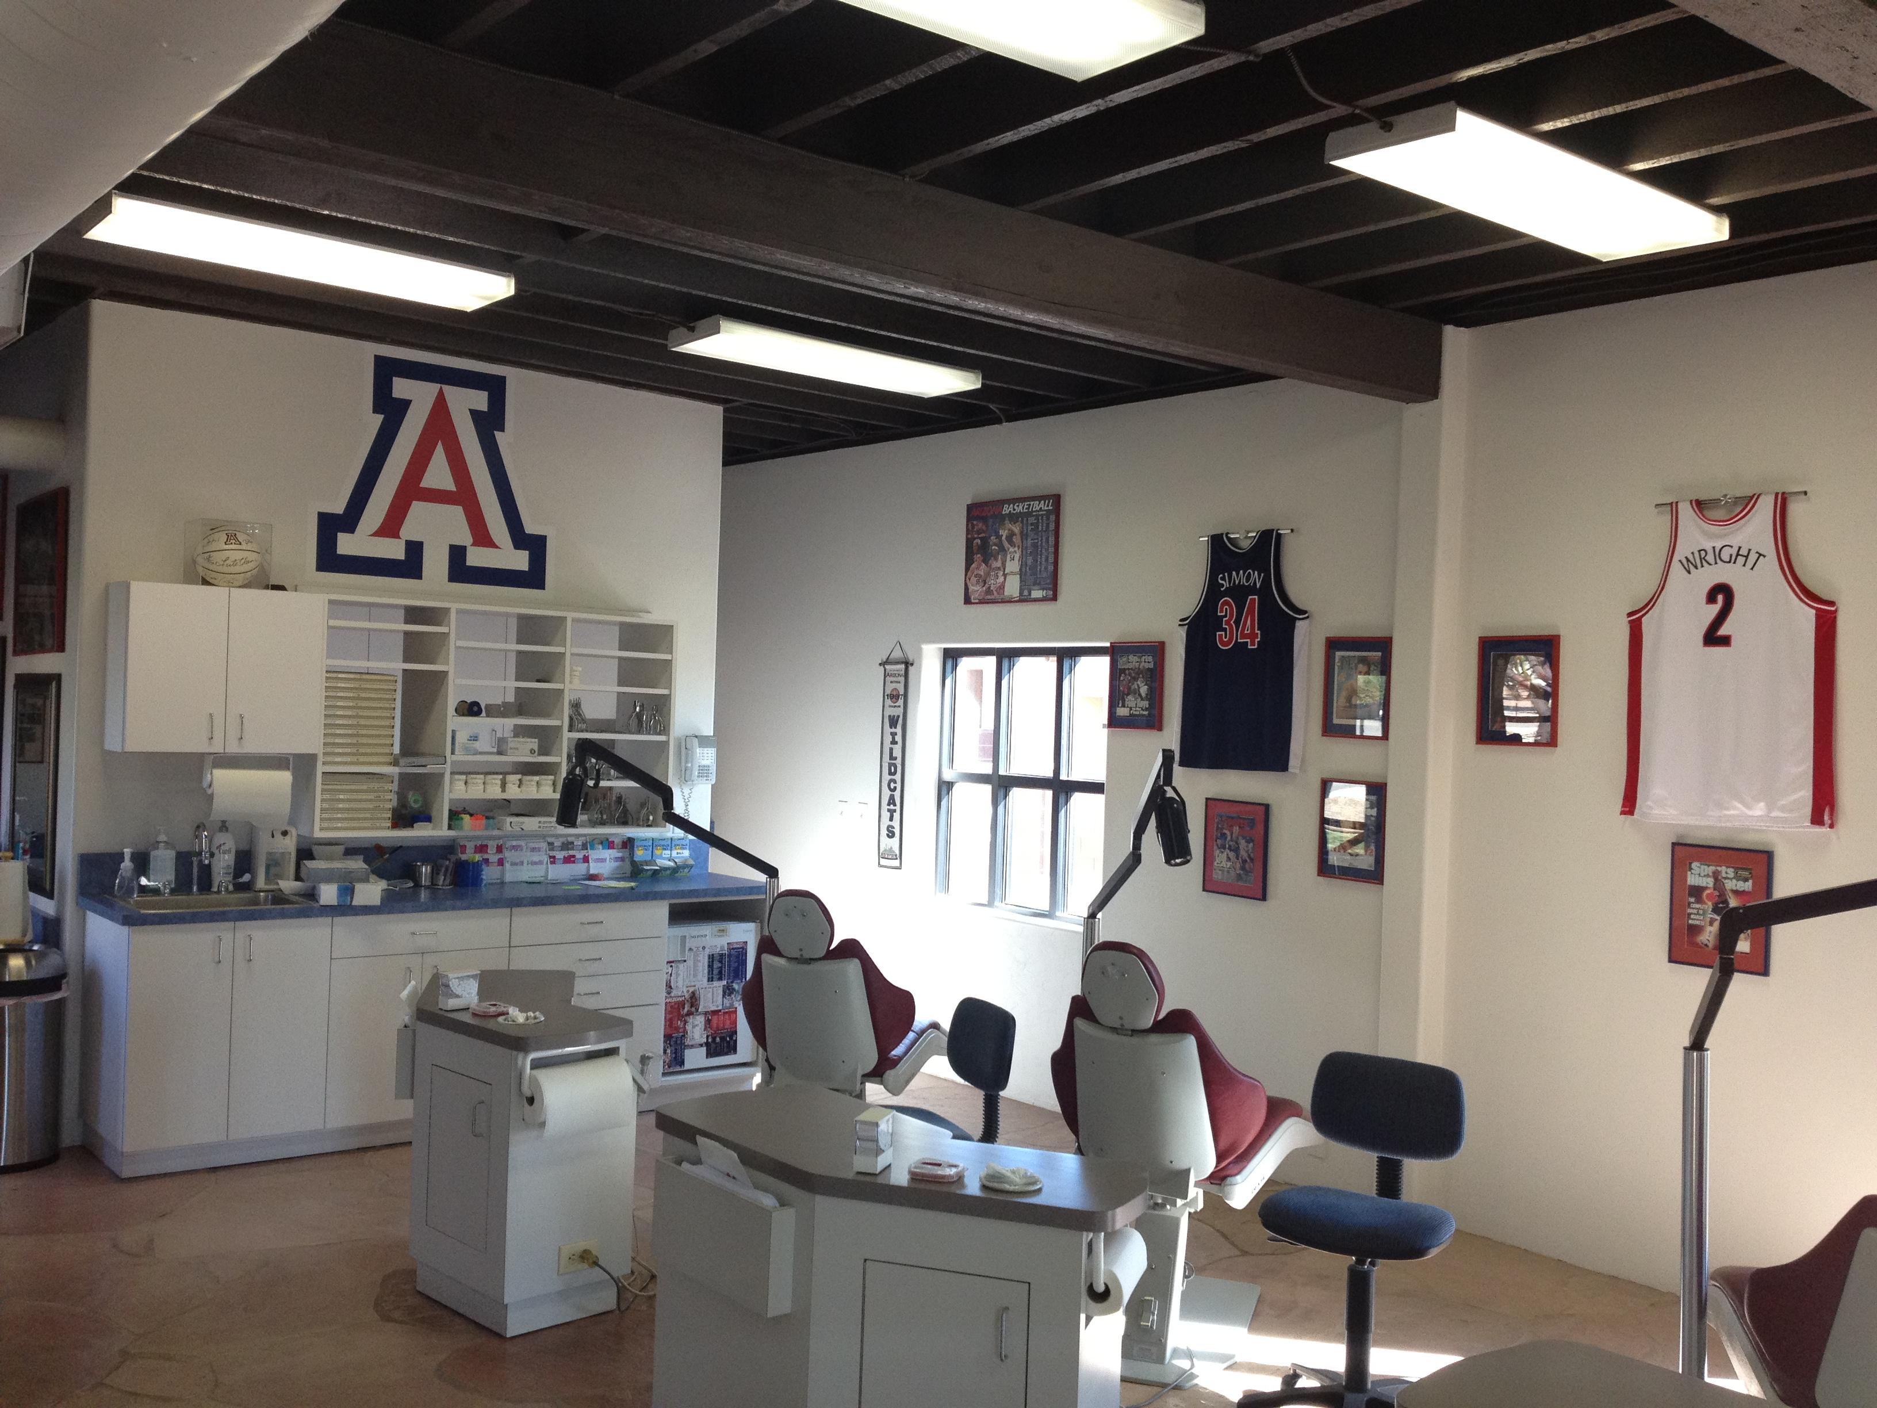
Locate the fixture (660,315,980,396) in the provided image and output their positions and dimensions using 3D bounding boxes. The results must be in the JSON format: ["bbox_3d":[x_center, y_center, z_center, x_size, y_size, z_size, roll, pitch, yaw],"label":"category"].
[{"bbox_3d":[-0.373,-1.216,6.697,1.196,0.070,0.347,2,0,-41],"label":"fixture"}]

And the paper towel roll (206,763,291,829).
[{"bbox_3d":[-2.630,0.349,7.222,0.290,0.205,0.120,2,0,-41],"label":"paper towel roll"}]

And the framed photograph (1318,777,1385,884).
[{"bbox_3d":[1.485,0.452,6.763,0.030,0.356,0.299,2,0,-37],"label":"framed photograph"}]

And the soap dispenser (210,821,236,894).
[{"bbox_3d":[-2.779,0.603,7.396,0.090,0.268,0.060,2,0,-28],"label":"soap dispenser"}]

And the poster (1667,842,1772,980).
[{"bbox_3d":[2.393,0.624,5.810,0.025,0.372,0.312,2,0,-37],"label":"poster"}]

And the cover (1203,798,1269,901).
[{"bbox_3d":[1.163,0.565,7.418,0.025,0.372,0.312,2,0,-37],"label":"cover"}]

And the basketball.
[{"bbox_3d":[-2.575,-0.524,6.884,0.242,0.242,0.242,2,0,-41],"label":"basketball"}]

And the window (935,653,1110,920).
[{"bbox_3d":[0.415,0.334,8.512,0.100,1.163,1.250,2,0,-37],"label":"window"}]

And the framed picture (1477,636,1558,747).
[{"bbox_3d":[1.910,-0.041,6.225,0.030,0.359,0.313,2,0,-37],"label":"framed picture"}]

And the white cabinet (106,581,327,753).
[{"bbox_3d":[-2.652,-0.123,6.947,0.701,0.595,0.280,2,0,-41],"label":"white cabinet"}]

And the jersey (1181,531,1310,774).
[{"bbox_3d":[1.164,-0.196,7.205,0.050,0.909,0.648,2,0,-37],"label":"jersey"}]

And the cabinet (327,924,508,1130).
[{"bbox_3d":[-2.112,1.164,7.303,0.706,0.764,0.540,2,0,-41],"label":"cabinet"}]

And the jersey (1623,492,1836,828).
[{"bbox_3d":[2.413,-0.140,5.802,0.045,0.985,0.680,2,0,-37],"label":"jersey"}]

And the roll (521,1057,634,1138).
[{"bbox_3d":[-0.968,1.045,5.095,0.285,0.148,0.148,2,0,-44],"label":"roll"}]

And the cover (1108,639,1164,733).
[{"bbox_3d":[0.825,-0.073,7.910,0.022,0.367,0.305,2,0,-37],"label":"cover"}]

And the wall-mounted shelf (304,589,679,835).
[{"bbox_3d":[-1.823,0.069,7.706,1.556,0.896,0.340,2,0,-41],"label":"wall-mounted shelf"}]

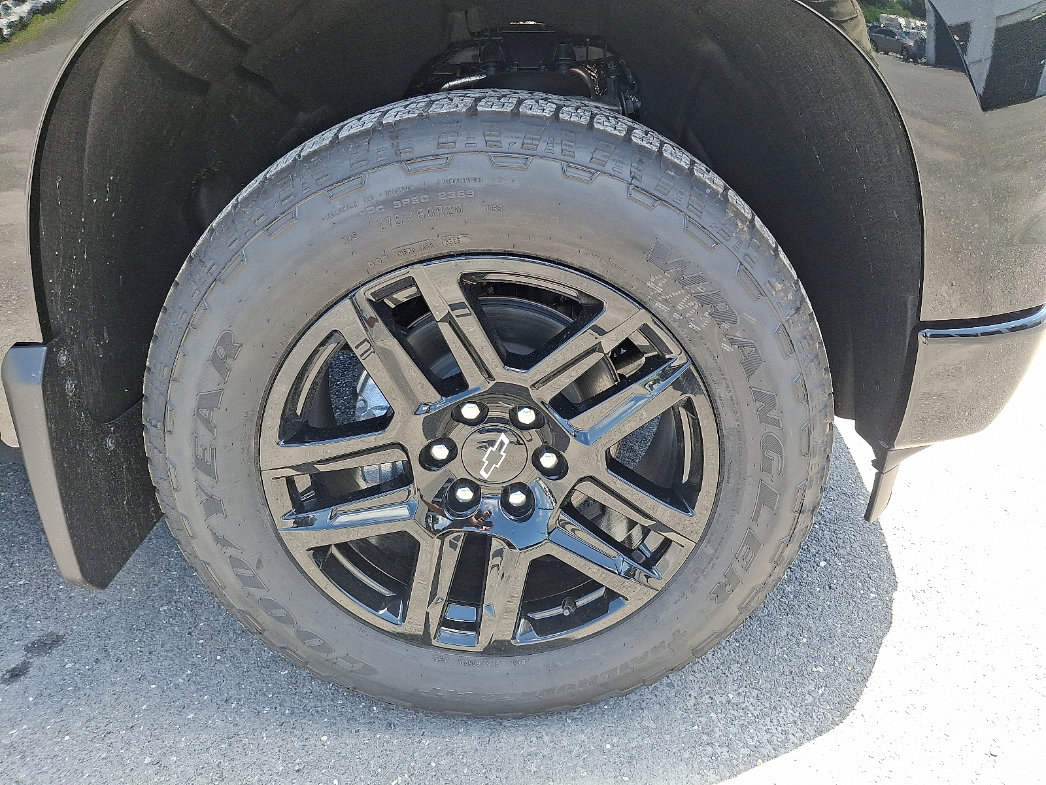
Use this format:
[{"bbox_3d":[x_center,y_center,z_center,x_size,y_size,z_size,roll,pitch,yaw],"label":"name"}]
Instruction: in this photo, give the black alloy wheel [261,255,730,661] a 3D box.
[{"bbox_3d":[-0.041,0.059,1.004,0.546,0.546,0.220,0,24,-1],"label":"black alloy wheel"}]

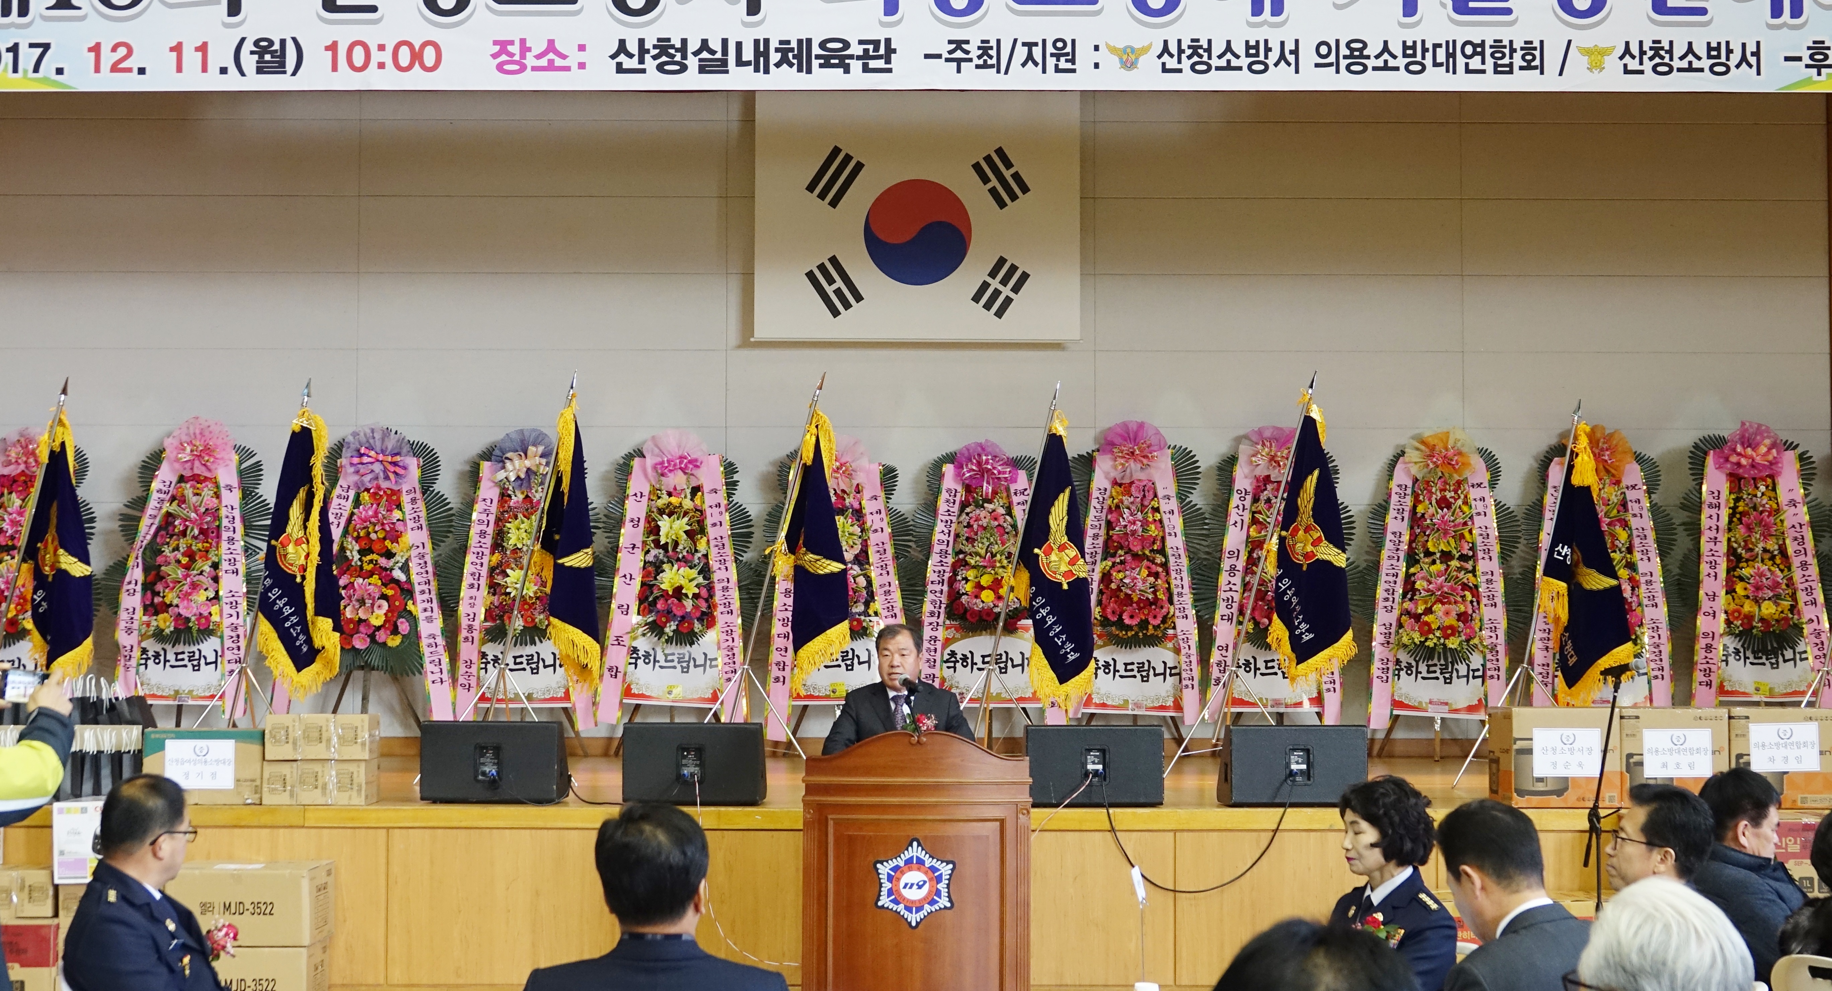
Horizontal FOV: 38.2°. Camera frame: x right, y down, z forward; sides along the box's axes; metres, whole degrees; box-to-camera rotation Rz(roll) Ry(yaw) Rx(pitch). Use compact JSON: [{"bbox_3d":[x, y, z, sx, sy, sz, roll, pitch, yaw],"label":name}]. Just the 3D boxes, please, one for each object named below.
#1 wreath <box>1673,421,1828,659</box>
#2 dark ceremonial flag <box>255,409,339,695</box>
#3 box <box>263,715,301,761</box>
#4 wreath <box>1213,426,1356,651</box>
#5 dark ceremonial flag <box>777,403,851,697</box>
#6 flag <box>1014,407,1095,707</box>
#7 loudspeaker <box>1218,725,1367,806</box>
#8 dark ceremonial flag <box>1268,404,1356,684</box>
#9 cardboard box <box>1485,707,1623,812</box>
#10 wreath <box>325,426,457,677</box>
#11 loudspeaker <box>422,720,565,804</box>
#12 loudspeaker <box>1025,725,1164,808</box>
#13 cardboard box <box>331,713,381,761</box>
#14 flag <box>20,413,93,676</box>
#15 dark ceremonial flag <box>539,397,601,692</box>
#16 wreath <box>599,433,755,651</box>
[{"bbox_3d":[4.613,0.265,14.602,0.861,1.351,0.320,0,-2,0],"label":"wreath"},{"bbox_3d":[-2.956,0.281,12.649,0.404,1.383,0.250,0,-2,0],"label":"dark ceremonial flag"},{"bbox_3d":[-2.761,1.063,11.667,0.151,0.199,0.245,0,-2,0],"label":"box"},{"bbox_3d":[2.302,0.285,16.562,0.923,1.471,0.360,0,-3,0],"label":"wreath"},{"bbox_3d":[-0.509,0.271,13.251,0.358,1.420,0.280,0,-2,0],"label":"dark ceremonial flag"},{"bbox_3d":[0.660,0.315,12.648,0.383,1.451,0.250,0,-2,0],"label":"flag"},{"bbox_3d":[1.689,1.199,11.867,0.597,0.349,0.440,0,-2,0],"label":"loudspeaker"},{"bbox_3d":[2.012,0.245,13.429,0.443,1.425,0.240,0,-3,0],"label":"dark ceremonial flag"},{"bbox_3d":[2.796,1.142,11.594,0.463,0.424,0.460,0,-3,0],"label":"cardboard box"},{"bbox_3d":[-2.965,0.308,14.600,0.853,1.390,0.320,0,-2,0],"label":"wreath"},{"bbox_3d":[-1.825,1.150,11.512,0.584,0.348,0.400,0,-2,0],"label":"loudspeaker"},{"bbox_3d":[0.789,1.196,11.834,0.601,0.348,0.440,0,-2,0],"label":"loudspeaker"},{"bbox_3d":[-2.429,1.050,11.513,0.150,0.193,0.250,0,-3,0],"label":"cardboard box"},{"bbox_3d":[-4.354,0.241,13.428,0.363,1.360,0.240,0,-3,0],"label":"flag"},{"bbox_3d":[-1.731,0.242,13.252,0.309,1.477,0.280,0,-2,0],"label":"dark ceremonial flag"},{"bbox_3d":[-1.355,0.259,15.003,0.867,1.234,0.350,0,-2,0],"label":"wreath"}]

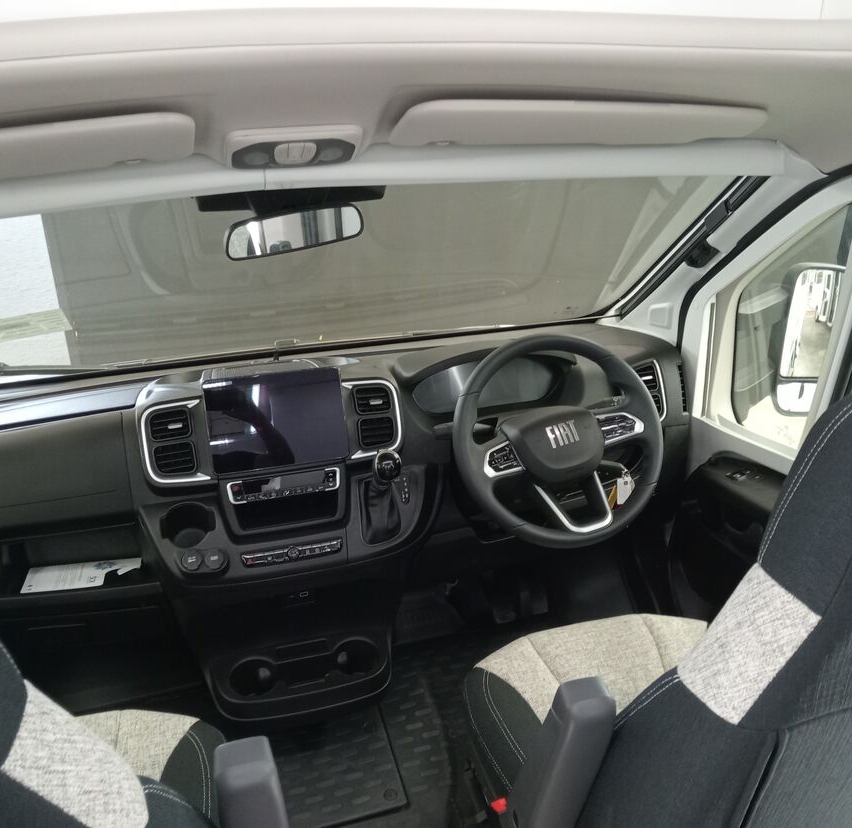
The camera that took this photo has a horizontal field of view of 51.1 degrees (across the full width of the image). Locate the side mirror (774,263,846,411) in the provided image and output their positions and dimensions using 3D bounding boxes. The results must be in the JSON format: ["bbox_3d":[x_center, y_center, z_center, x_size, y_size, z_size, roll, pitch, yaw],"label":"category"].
[{"bbox_3d":[0.868,-0.186,1.980,0.215,0.360,0.130,1,26,4],"label":"side mirror"}]

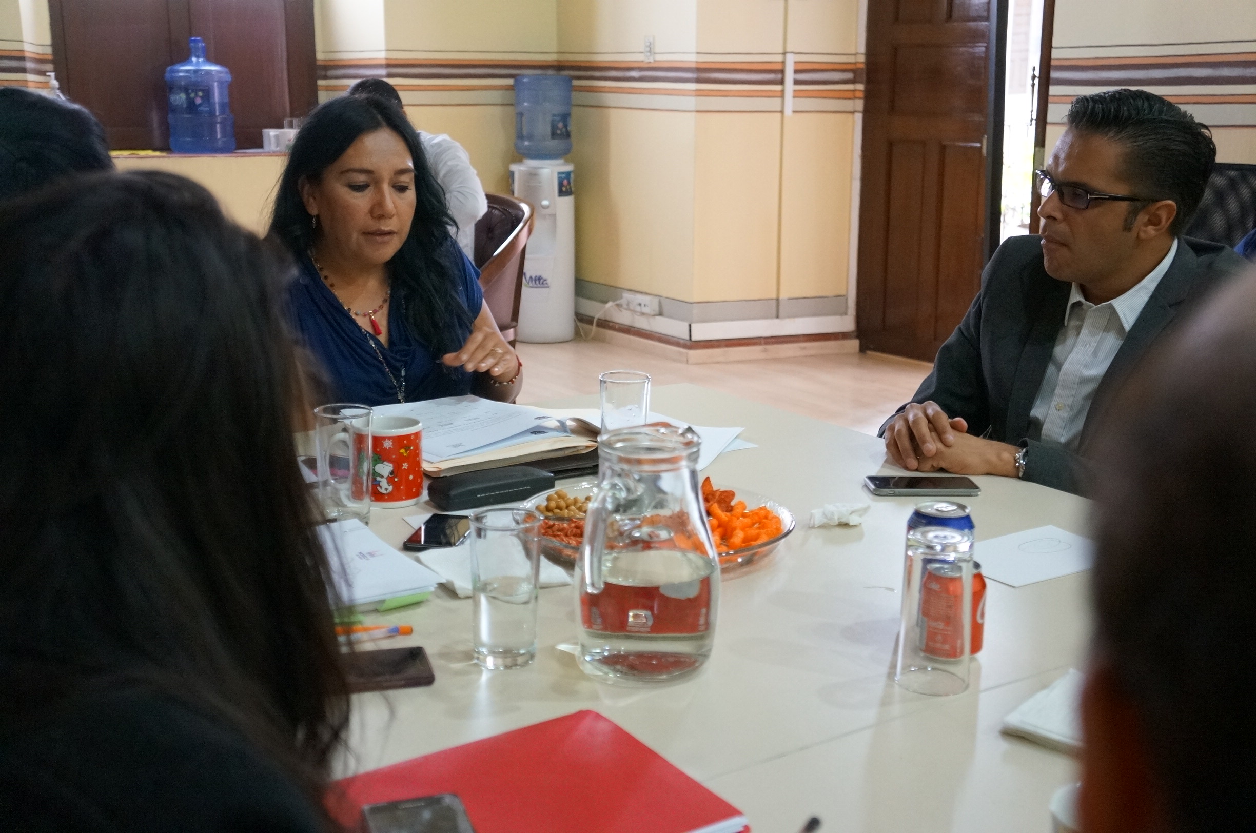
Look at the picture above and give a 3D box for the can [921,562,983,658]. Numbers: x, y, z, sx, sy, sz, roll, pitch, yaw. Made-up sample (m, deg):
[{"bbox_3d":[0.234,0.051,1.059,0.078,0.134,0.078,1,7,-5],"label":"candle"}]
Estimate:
[{"bbox_3d":[0.310,0.184,1.441,0.066,0.086,0.066,0,13,0],"label":"can"}]

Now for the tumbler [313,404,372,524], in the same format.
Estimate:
[{"bbox_3d":[-0.340,0.060,1.805,0.068,0.137,0.068,0,14,0],"label":"tumbler"}]

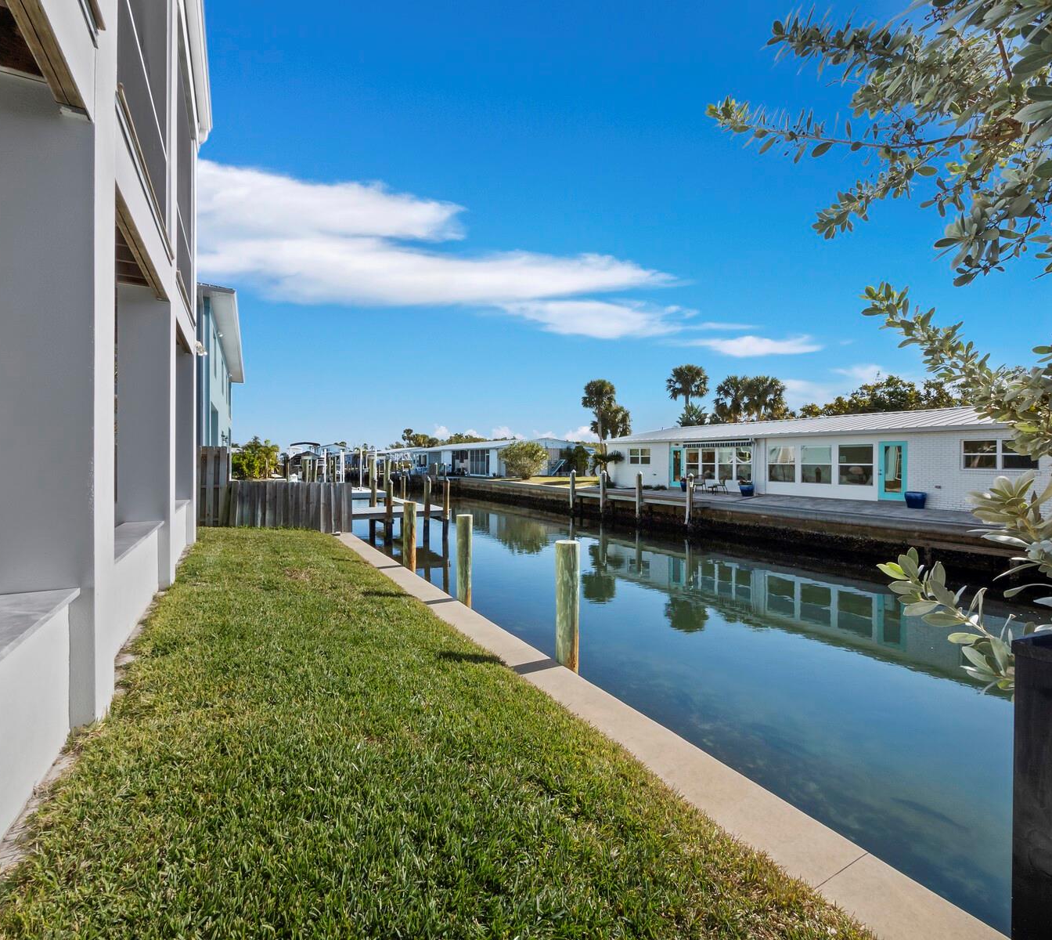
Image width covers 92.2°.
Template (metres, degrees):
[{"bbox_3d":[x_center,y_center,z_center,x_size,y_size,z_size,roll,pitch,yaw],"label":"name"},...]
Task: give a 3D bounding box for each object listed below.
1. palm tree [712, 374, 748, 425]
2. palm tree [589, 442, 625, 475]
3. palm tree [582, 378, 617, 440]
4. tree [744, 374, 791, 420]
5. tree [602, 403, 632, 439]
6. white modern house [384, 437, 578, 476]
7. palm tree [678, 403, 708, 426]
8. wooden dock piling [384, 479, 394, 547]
[{"bbox_3d":[16.380,-3.319,40.654,3.500,8.571,3.500,0,1,-30],"label":"palm tree"},{"bbox_3d":[4.798,-0.247,30.216,2.150,2.538,2.150,0,1,-30],"label":"palm tree"},{"bbox_3d":[7.141,-4.116,50.061,3.400,9.726,3.400,1,1,0],"label":"palm tree"},{"bbox_3d":[17.761,-2.974,37.450,3.500,7.991,3.500,0,1,-30],"label":"tree"},{"bbox_3d":[8.961,-2.933,51.546,3.600,7.361,3.600,0,1,-30],"label":"tree"},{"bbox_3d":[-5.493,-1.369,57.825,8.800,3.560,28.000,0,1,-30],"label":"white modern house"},{"bbox_3d":[12.808,-2.124,39.039,2.700,6.144,2.700,0,1,-30],"label":"palm tree"},{"bbox_3d":[-4.493,1.373,16.613,0.230,2.137,0.230,0,1,-30],"label":"wooden dock piling"}]

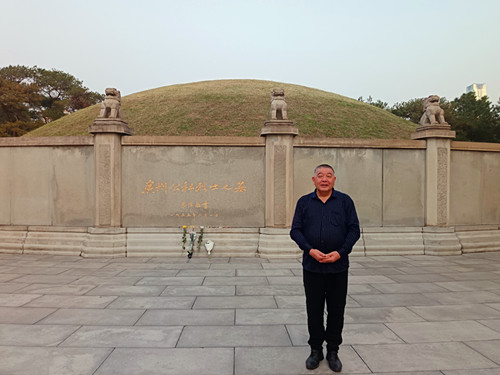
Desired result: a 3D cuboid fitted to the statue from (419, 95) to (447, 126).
[{"bbox_3d":[4.173,-1.735,8.528,0.360,0.678,0.450,0,1,-11],"label":"statue"}]

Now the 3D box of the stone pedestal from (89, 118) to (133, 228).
[{"bbox_3d":[-2.949,-0.311,8.017,0.762,2.252,0.570,0,1,5],"label":"stone pedestal"}]

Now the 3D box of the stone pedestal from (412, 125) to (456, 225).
[{"bbox_3d":[4.169,-0.267,8.542,0.762,2.257,0.570,0,1,-11],"label":"stone pedestal"}]

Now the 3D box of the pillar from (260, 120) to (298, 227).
[{"bbox_3d":[0.634,-0.298,8.116,0.762,2.250,0.570,0,1,-4],"label":"pillar"}]

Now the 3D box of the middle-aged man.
[{"bbox_3d":[0.643,0.663,3.246,0.580,1.710,0.340,0,1,9],"label":"middle-aged man"}]

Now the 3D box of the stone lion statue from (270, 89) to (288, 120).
[{"bbox_3d":[0.639,-1.762,8.102,0.360,0.678,0.450,0,1,-4],"label":"stone lion statue"}]

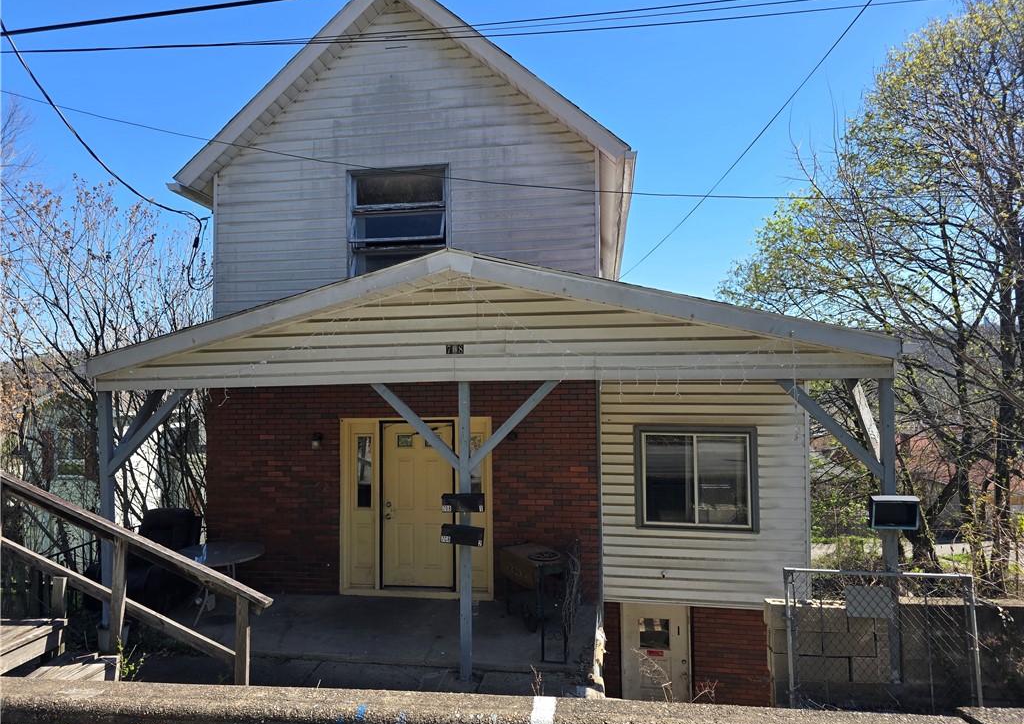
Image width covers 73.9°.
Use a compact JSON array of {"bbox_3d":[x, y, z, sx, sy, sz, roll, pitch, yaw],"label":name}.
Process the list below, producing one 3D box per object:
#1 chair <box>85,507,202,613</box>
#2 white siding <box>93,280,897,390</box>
[{"bbox_3d":[-4.588,2.455,8.559,0.920,1.050,0.950,-1,-3,10],"label":"chair"},{"bbox_3d":[-0.530,-0.296,6.376,7.595,0.980,0.160,-1,-3,10],"label":"white siding"}]

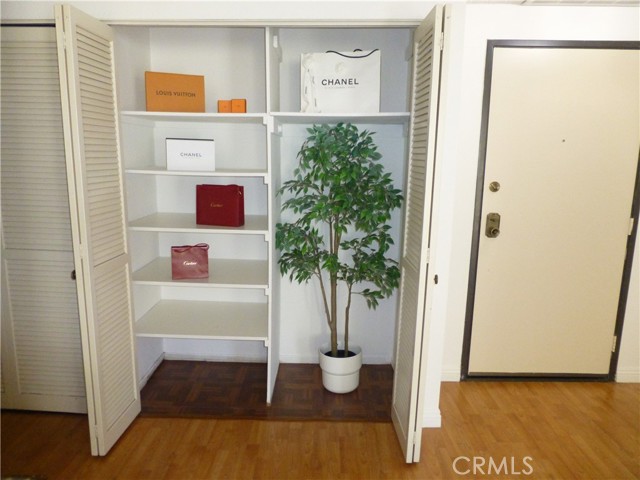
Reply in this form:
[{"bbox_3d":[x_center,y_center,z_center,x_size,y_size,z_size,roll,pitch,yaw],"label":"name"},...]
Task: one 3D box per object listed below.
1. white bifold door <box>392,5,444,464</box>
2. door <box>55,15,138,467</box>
[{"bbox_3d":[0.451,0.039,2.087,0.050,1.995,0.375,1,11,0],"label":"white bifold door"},{"bbox_3d":[-1.028,0.009,2.111,0.059,1.995,0.375,1,11,0],"label":"door"}]

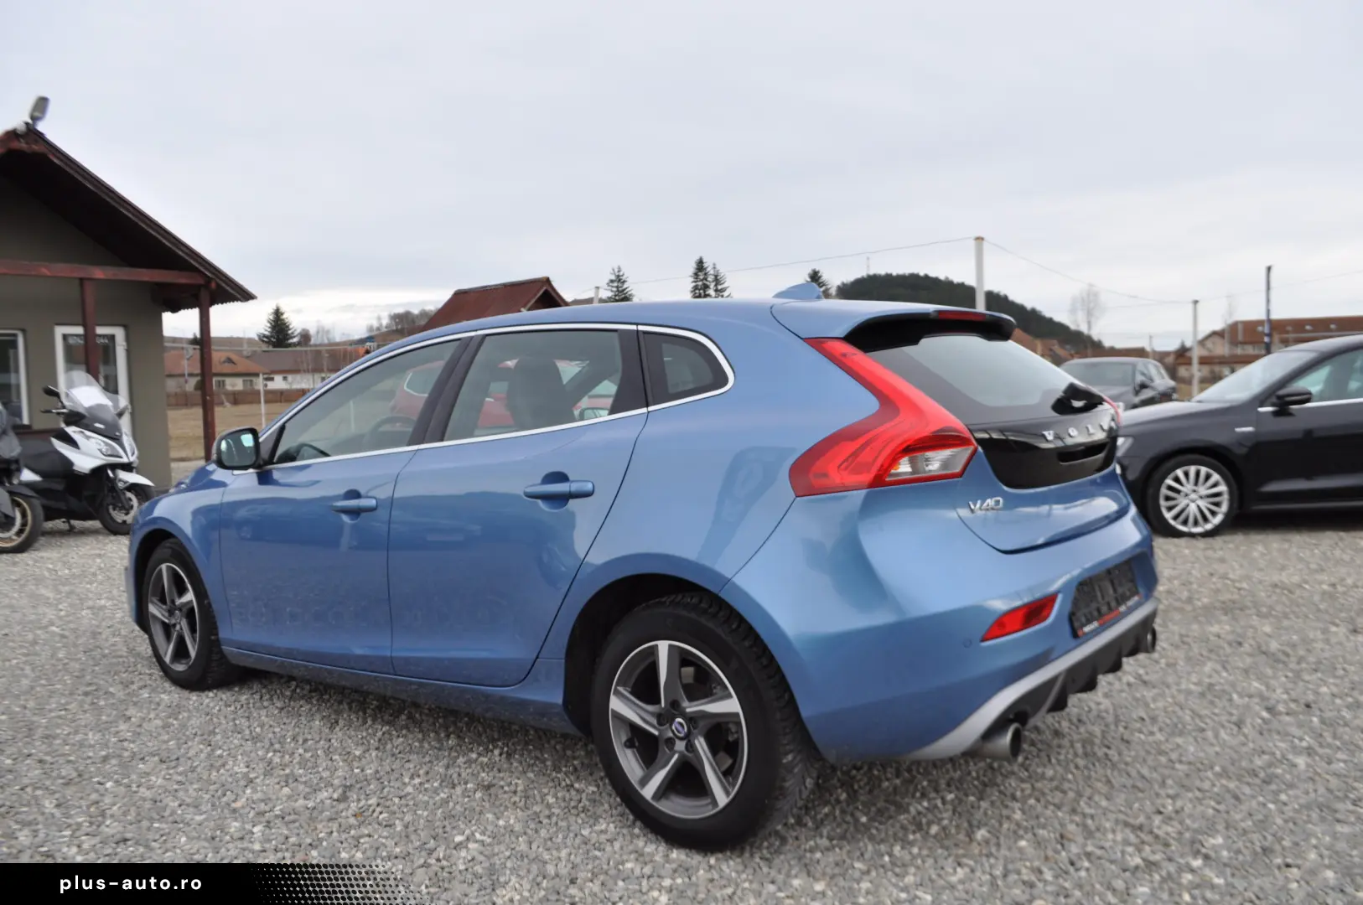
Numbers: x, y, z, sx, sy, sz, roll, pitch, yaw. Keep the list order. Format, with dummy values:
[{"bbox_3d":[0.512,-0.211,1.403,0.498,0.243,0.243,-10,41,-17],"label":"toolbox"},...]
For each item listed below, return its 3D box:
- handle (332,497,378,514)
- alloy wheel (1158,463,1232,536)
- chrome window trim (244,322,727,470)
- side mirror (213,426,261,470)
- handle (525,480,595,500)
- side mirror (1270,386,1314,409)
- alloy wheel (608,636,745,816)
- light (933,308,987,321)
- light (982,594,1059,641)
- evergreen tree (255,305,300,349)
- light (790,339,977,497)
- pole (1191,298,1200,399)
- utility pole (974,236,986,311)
[{"bbox_3d":[-1.052,0.170,3.291,0.245,0.048,0.050,0,3,39],"label":"handle"},{"bbox_3d":[3.699,0.334,7.450,0.487,0.487,0.200,-2,3,2],"label":"alloy wheel"},{"bbox_3d":[-0.751,-0.154,3.249,2.300,0.465,0.260,0,3,39],"label":"chrome window trim"},{"bbox_3d":[-1.628,-0.012,3.692,0.130,0.152,0.200,0,3,39],"label":"side mirror"},{"bbox_3d":[-0.336,0.101,2.750,0.253,0.046,0.050,0,3,39],"label":"handle"},{"bbox_3d":[4.365,-0.393,7.310,0.155,0.150,0.240,-2,3,2],"label":"side mirror"},{"bbox_3d":[0.041,0.673,2.559,0.436,0.436,0.190,0,3,39],"label":"alloy wheel"},{"bbox_3d":[0.788,-0.388,2.898,0.037,0.027,0.345,0,3,39],"label":"light"},{"bbox_3d":[0.783,0.380,2.370,0.250,0.073,0.035,-4,3,-31],"label":"light"},{"bbox_3d":[-45.398,-10.855,115.000,5.400,11.300,5.400,-2,3,0],"label":"evergreen tree"},{"bbox_3d":[0.405,-0.090,2.325,0.460,0.375,0.300,0,3,39],"label":"light"},{"bbox_3d":[28.047,-5.411,55.637,0.310,5.801,0.310,-2,3,0],"label":"pole"},{"bbox_3d":[9.161,-3.624,31.138,0.280,5.856,0.280,-2,3,0],"label":"utility pole"}]

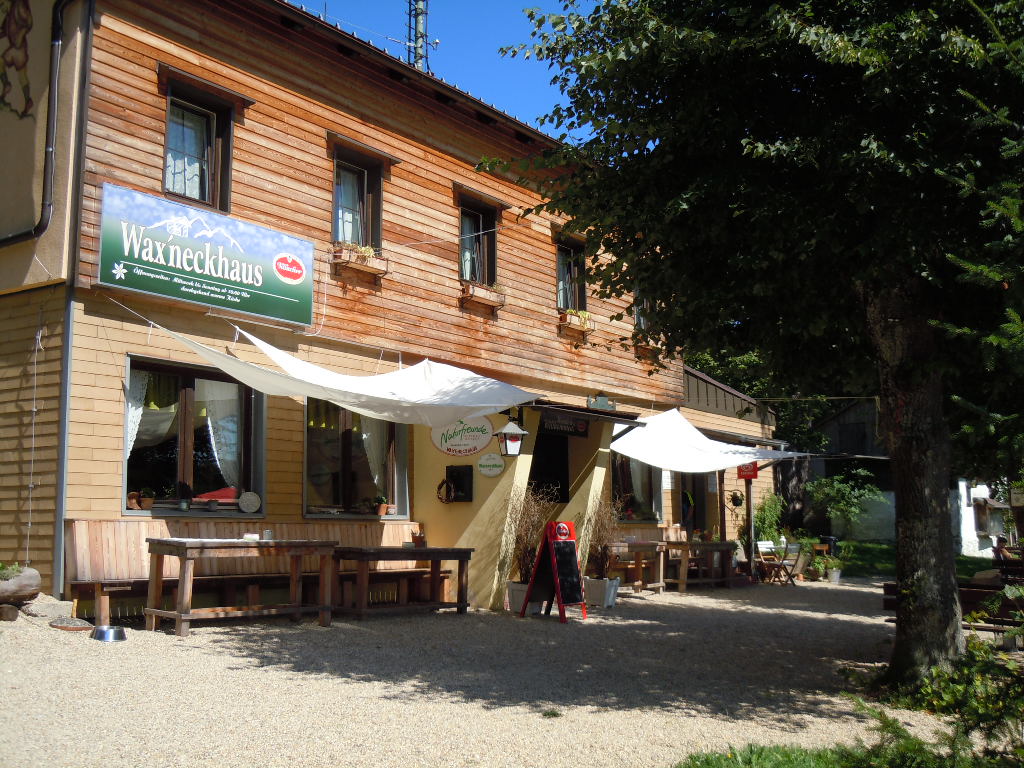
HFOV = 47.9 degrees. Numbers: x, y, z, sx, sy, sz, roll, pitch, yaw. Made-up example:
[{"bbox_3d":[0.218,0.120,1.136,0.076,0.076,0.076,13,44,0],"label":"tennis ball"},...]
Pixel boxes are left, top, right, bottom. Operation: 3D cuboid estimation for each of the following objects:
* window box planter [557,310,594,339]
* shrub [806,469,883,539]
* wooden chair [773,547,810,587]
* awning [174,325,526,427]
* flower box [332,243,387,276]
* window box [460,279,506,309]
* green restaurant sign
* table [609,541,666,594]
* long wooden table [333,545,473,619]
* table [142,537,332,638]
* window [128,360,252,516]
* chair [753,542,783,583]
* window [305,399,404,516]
[{"bbox_3d":[0.978,-0.940,17.778,0.220,0.270,0.804,-6,-10,36],"label":"window box planter"},{"bbox_3d":[7.471,2.693,26.000,1.400,1.750,1.500,-6,-10,36],"label":"shrub"},{"bbox_3d":[5.308,3.442,22.084,0.470,0.800,0.430,-4,-9,28],"label":"wooden chair"},{"bbox_3d":[-1.769,-0.046,13.499,1.600,1.150,5.300,-6,-9,34],"label":"awning"},{"bbox_3d":[-1.838,-1.509,13.983,0.220,0.280,0.791,-6,-10,36],"label":"flower box"},{"bbox_3d":[-0.412,-1.212,15.903,0.220,0.220,0.812,-6,-10,36],"label":"window box"},{"bbox_3d":[-3.261,-1.333,12.629,0.120,1.015,2.978,-6,-9,34],"label":"green restaurant sign"},{"bbox_3d":[1.601,2.728,16.855,0.580,0.760,1.850,-6,-9,34],"label":"table"},{"bbox_3d":[-1.218,2.215,12.788,0.560,0.720,1.800,-7,-10,39],"label":"long wooden table"},{"bbox_3d":[-2.416,1.804,10.393,0.560,0.770,1.800,-6,-9,34],"label":"table"},{"bbox_3d":[-3.436,0.635,12.495,0.180,1.580,1.890,-6,-9,34],"label":"window"},{"bbox_3d":[4.958,3.431,22.300,0.420,0.830,0.480,4,-9,-33],"label":"chair"},{"bbox_3d":[-1.978,0.900,14.609,0.180,1.580,1.945,-6,-9,34],"label":"window"}]

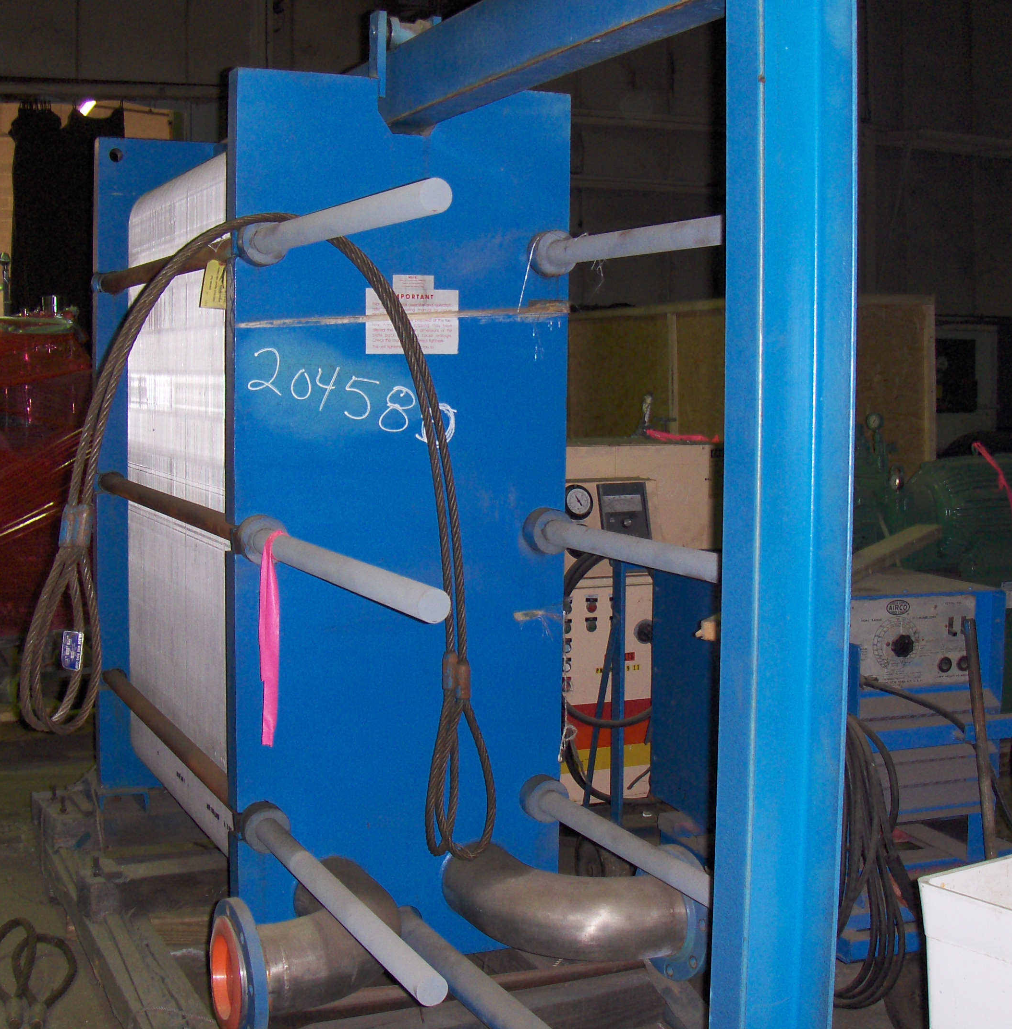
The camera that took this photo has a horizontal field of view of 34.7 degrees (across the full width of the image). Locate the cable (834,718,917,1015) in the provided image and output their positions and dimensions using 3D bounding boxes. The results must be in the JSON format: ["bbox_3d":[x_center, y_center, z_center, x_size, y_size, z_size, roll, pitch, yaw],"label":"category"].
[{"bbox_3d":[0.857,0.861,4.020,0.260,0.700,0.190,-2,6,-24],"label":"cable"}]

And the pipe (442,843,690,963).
[{"bbox_3d":[0.113,0.816,3.402,0.360,0.171,0.430,-2,6,-24],"label":"pipe"}]

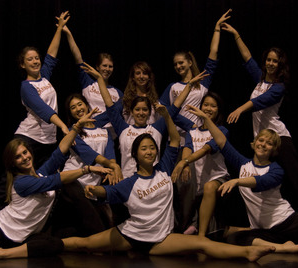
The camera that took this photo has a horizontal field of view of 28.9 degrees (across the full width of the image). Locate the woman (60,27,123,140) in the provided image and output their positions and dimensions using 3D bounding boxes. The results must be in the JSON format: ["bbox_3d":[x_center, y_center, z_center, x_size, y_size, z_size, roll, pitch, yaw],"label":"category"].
[{"bbox_3d":[-0.459,-0.038,4.870,0.580,1.750,0.420,0,2,-7],"label":"woman"}]

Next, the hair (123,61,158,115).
[{"bbox_3d":[-0.074,-0.395,5.020,0.295,0.475,0.250,0,2,0],"label":"hair"}]

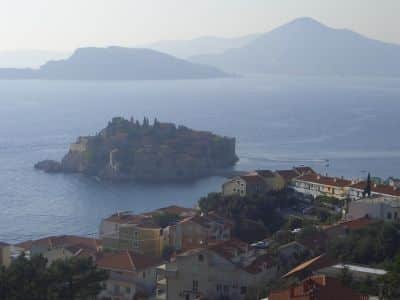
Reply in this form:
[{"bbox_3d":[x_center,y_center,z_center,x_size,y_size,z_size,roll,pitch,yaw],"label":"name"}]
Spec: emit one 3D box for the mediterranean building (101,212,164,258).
[{"bbox_3d":[-18.420,23.430,266.000,16.500,12.500,12.000,0,5,0],"label":"mediterranean building"}]

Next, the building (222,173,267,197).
[{"bbox_3d":[20.580,16.530,442.000,13.000,9.500,13.000,4,7,36],"label":"building"}]

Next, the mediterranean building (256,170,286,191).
[{"bbox_3d":[34.620,14.770,470.000,11.500,8.500,10.000,3,6,30],"label":"mediterranean building"}]

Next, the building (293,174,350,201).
[{"bbox_3d":[56.580,17.140,440.000,9.000,8.200,32.500,-4,7,-38],"label":"building"}]

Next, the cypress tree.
[{"bbox_3d":[64.720,13.910,375.000,2.800,10.300,2.800,0,5,0],"label":"cypress tree"}]

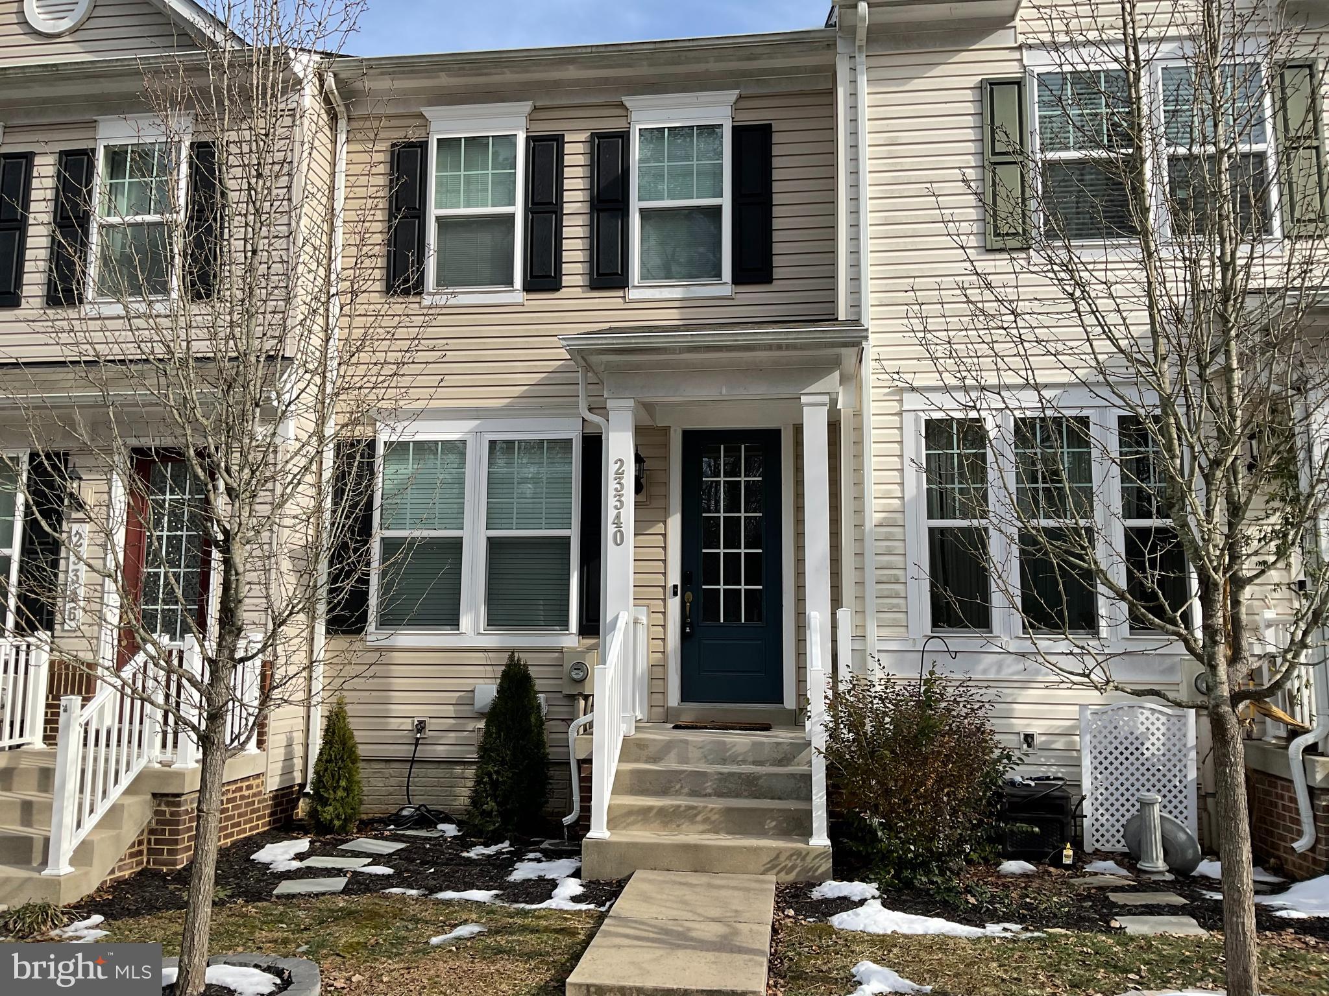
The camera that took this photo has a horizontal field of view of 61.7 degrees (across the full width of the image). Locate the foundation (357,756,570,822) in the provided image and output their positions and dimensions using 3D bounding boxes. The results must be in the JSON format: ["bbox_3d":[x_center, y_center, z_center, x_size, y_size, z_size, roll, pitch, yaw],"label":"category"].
[{"bbox_3d":[-1.777,2.599,9.833,2.069,0.556,0.180,-1,-8,7],"label":"foundation"}]

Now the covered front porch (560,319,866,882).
[{"bbox_3d":[0.371,0.390,8.392,2.308,4.308,2.697,-1,-8,7],"label":"covered front porch"}]

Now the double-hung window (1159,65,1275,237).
[{"bbox_3d":[4.522,-2.849,9.113,0.870,1.558,0.100,-1,-8,7],"label":"double-hung window"}]

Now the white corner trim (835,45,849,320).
[{"bbox_3d":[1.538,-2.701,9.610,0.106,2.436,0.100,-1,-8,7],"label":"white corner trim"}]

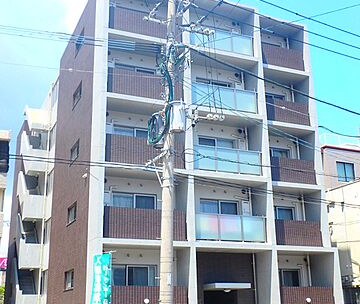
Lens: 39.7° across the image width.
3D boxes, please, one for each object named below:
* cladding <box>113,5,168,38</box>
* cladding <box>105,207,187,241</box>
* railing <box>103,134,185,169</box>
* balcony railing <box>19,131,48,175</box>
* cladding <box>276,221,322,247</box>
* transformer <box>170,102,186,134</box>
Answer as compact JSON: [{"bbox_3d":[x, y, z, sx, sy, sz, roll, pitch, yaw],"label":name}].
[{"bbox_3d":[-1.389,-5.194,20.580,3.211,1.098,0.150,6,-19,-23],"label":"cladding"},{"bbox_3d":[-1.218,2.628,18.109,3.211,1.115,0.150,6,-19,-23],"label":"cladding"},{"bbox_3d":[-1.275,0.042,18.926,3.211,1.099,0.150,6,-19,-23],"label":"railing"},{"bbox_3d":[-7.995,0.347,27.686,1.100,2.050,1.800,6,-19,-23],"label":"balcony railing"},{"bbox_3d":[4.906,3.362,20.728,2.315,1.090,0.150,6,-19,-23],"label":"cladding"},{"bbox_3d":[-0.036,-0.847,12.013,0.400,0.760,0.400,-1,-18,0],"label":"transformer"}]

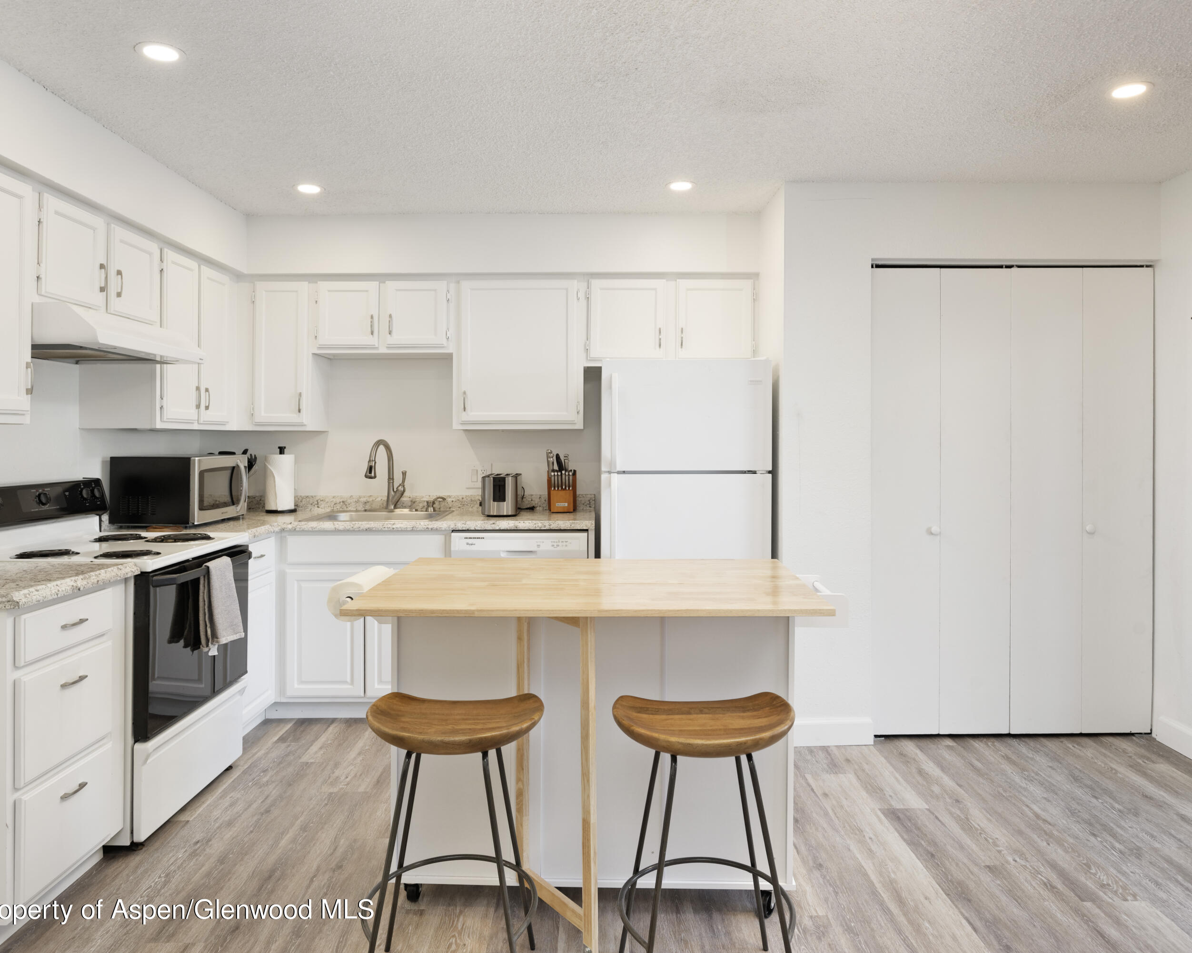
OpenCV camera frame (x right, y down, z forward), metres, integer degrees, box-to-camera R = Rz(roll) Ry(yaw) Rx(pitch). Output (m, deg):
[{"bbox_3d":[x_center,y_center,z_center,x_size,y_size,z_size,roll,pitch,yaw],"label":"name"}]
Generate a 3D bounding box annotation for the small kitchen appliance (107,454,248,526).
[{"bbox_3d":[-1.825,0.059,3.865,0.385,0.295,0.490,0,1,0],"label":"small kitchen appliance"}]

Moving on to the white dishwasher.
[{"bbox_3d":[-0.339,0.671,4.190,0.605,0.860,0.600,0,1,0],"label":"white dishwasher"}]

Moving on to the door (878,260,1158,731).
[{"bbox_3d":[1.790,0.106,3.775,1.200,2.015,0.040,0,1,0],"label":"door"}]

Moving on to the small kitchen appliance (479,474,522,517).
[{"bbox_3d":[-0.460,0.090,4.210,0.175,0.190,0.265,0,1,0],"label":"small kitchen appliance"}]

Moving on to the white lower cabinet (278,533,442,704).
[{"bbox_3d":[-1.054,0.623,4.190,0.750,0.770,0.580,0,1,0],"label":"white lower cabinet"}]

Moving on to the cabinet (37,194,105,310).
[{"bbox_3d":[-1.850,-0.723,2.825,0.335,0.345,0.385,0,1,0],"label":"cabinet"}]

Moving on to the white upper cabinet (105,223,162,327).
[{"bbox_3d":[-1.924,-0.760,3.345,0.305,0.345,0.375,0,1,0],"label":"white upper cabinet"}]

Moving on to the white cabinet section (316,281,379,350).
[{"bbox_3d":[-1.192,-0.782,4.345,0.311,0.340,0.310,0,2,0],"label":"white cabinet section"}]

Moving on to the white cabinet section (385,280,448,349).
[{"bbox_3d":[-0.864,-0.784,4.345,0.319,0.340,0.310,0,2,0],"label":"white cabinet section"}]

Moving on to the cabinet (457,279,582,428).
[{"bbox_3d":[-0.375,-0.601,4.360,0.615,0.735,0.325,0,1,0],"label":"cabinet"}]

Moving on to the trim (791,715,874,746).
[{"bbox_3d":[0.993,1.077,3.690,0.360,0.124,0.017,0,1,1],"label":"trim"}]

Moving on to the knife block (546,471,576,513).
[{"bbox_3d":[-0.170,0.075,4.370,0.135,0.215,0.145,0,1,0],"label":"knife block"}]

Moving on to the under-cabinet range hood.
[{"bbox_3d":[-1.770,-0.486,3.020,0.500,0.140,0.760,0,1,0],"label":"under-cabinet range hood"}]

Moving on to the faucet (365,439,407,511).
[{"bbox_3d":[-1.032,-0.003,4.300,0.130,0.365,0.260,0,1,11],"label":"faucet"}]

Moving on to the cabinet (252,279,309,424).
[{"bbox_3d":[-1.500,-0.601,4.350,0.290,0.720,0.325,0,1,0],"label":"cabinet"}]

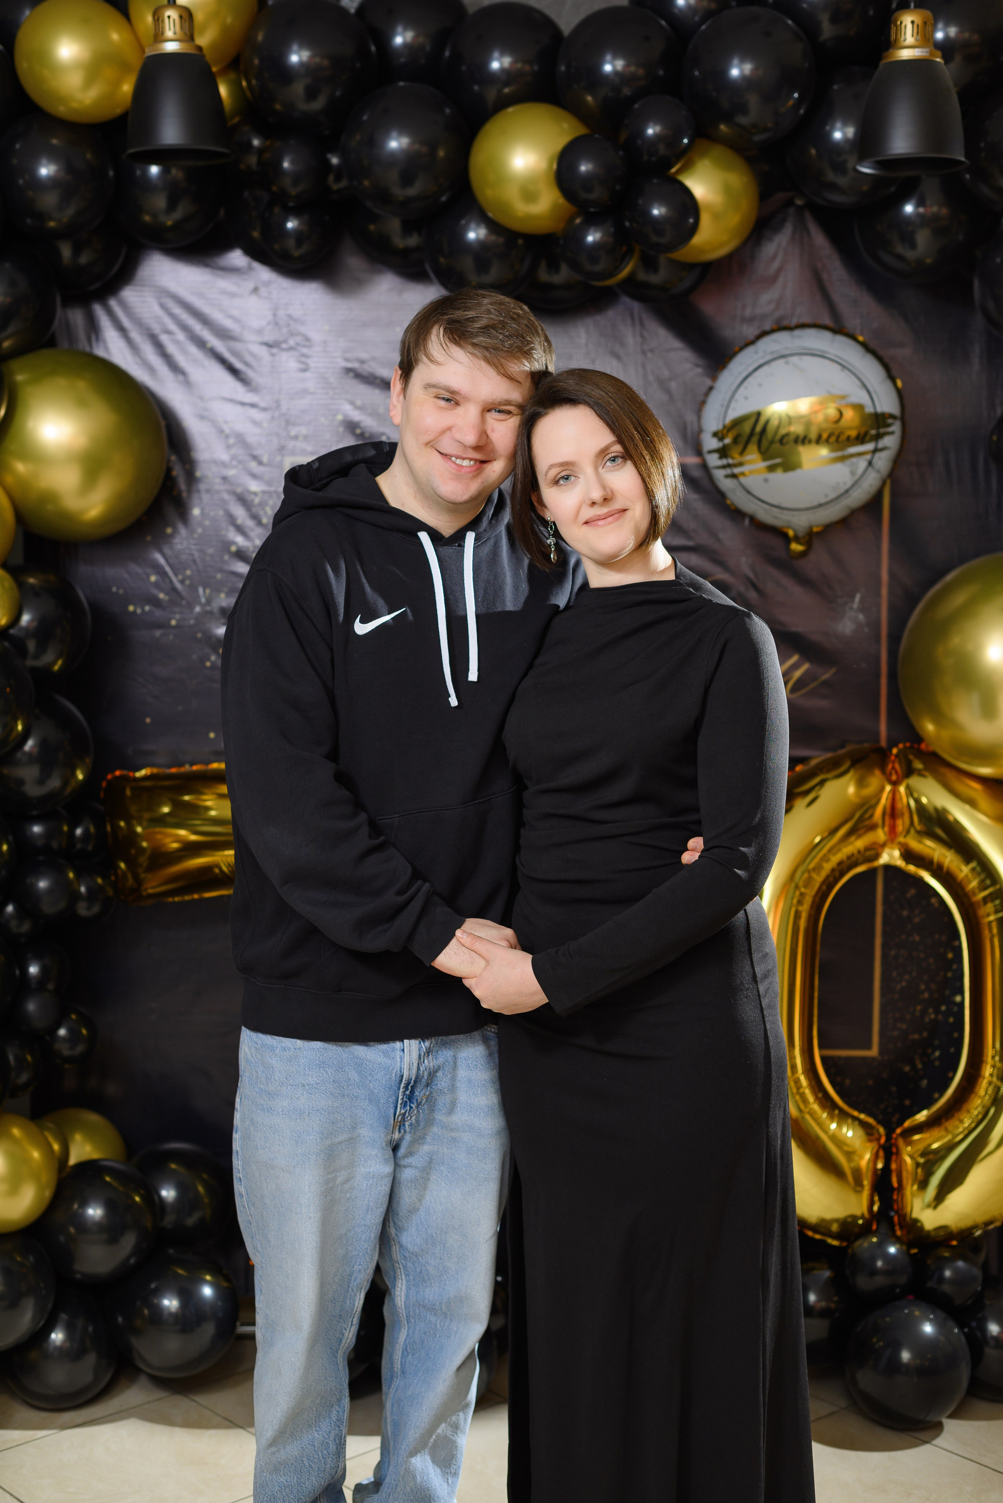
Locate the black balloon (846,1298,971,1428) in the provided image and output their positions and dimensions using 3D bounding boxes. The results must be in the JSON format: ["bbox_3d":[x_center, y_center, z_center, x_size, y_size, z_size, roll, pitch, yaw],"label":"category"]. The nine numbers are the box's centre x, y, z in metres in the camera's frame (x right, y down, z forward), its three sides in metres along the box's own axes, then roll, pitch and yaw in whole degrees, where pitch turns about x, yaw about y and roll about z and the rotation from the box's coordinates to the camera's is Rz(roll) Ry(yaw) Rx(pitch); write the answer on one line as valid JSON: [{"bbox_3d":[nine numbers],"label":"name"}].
[{"bbox_3d":[0.685,1.034,3.525,0.207,0.213,0.216,0,6,0],"label":"black balloon"}]

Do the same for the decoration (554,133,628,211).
[{"bbox_3d":[0.148,-0.953,3.432,0.121,0.126,0.121,0,6,0],"label":"decoration"}]

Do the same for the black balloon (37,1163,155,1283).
[{"bbox_3d":[-0.703,0.817,3.618,0.208,0.211,0.215,0,6,0],"label":"black balloon"}]

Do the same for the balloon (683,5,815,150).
[{"bbox_3d":[0.406,-1.104,3.426,0.214,0.226,0.227,0,6,0],"label":"balloon"}]

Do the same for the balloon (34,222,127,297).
[{"bbox_3d":[-0.737,-0.879,3.573,0.188,0.196,0.188,0,6,0],"label":"balloon"}]

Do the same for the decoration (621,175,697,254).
[{"bbox_3d":[0.261,-0.882,3.430,0.124,0.129,0.124,0,6,0],"label":"decoration"}]

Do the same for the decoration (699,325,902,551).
[{"bbox_3d":[0.509,-0.542,3.547,0.345,0.369,0.160,0,6,4],"label":"decoration"}]

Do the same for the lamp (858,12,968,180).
[{"bbox_3d":[0.550,-0.889,2.789,0.152,0.203,0.152,0,6,4],"label":"lamp"}]

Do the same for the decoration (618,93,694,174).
[{"bbox_3d":[0.251,-0.999,3.376,0.123,0.126,0.128,0,6,0],"label":"decoration"}]

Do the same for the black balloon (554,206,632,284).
[{"bbox_3d":[0.147,-0.799,3.292,0.120,0.118,0.120,0,6,4],"label":"black balloon"}]

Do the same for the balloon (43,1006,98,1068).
[{"bbox_3d":[-0.770,0.508,3.727,0.104,0.108,0.104,0,6,0],"label":"balloon"}]

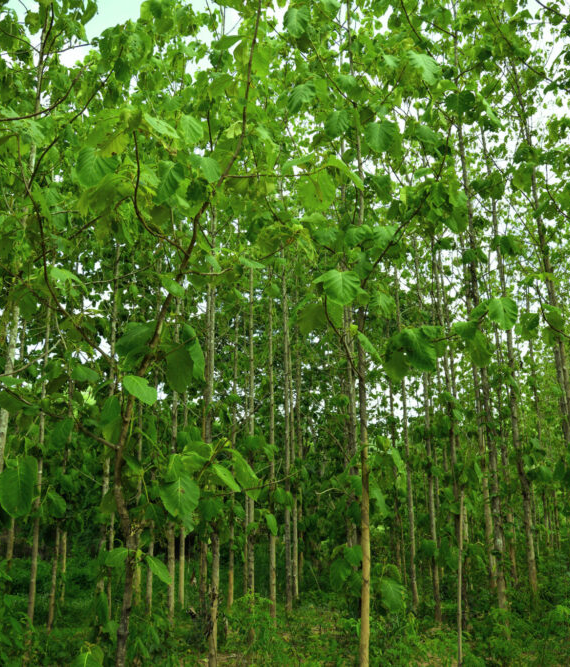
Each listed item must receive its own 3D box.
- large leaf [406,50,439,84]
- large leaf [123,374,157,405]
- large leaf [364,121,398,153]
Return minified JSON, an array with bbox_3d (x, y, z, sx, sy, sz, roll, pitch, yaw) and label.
[{"bbox_3d":[1.330,-2.553,6.400,0.270,0.341,0.080,-26,-6,20],"label":"large leaf"},{"bbox_3d":[-1.062,0.412,4.900,0.295,0.210,0.070,38,-42,9],"label":"large leaf"},{"bbox_3d":[0.897,-1.832,6.200,0.310,0.289,0.080,-6,0,10],"label":"large leaf"}]

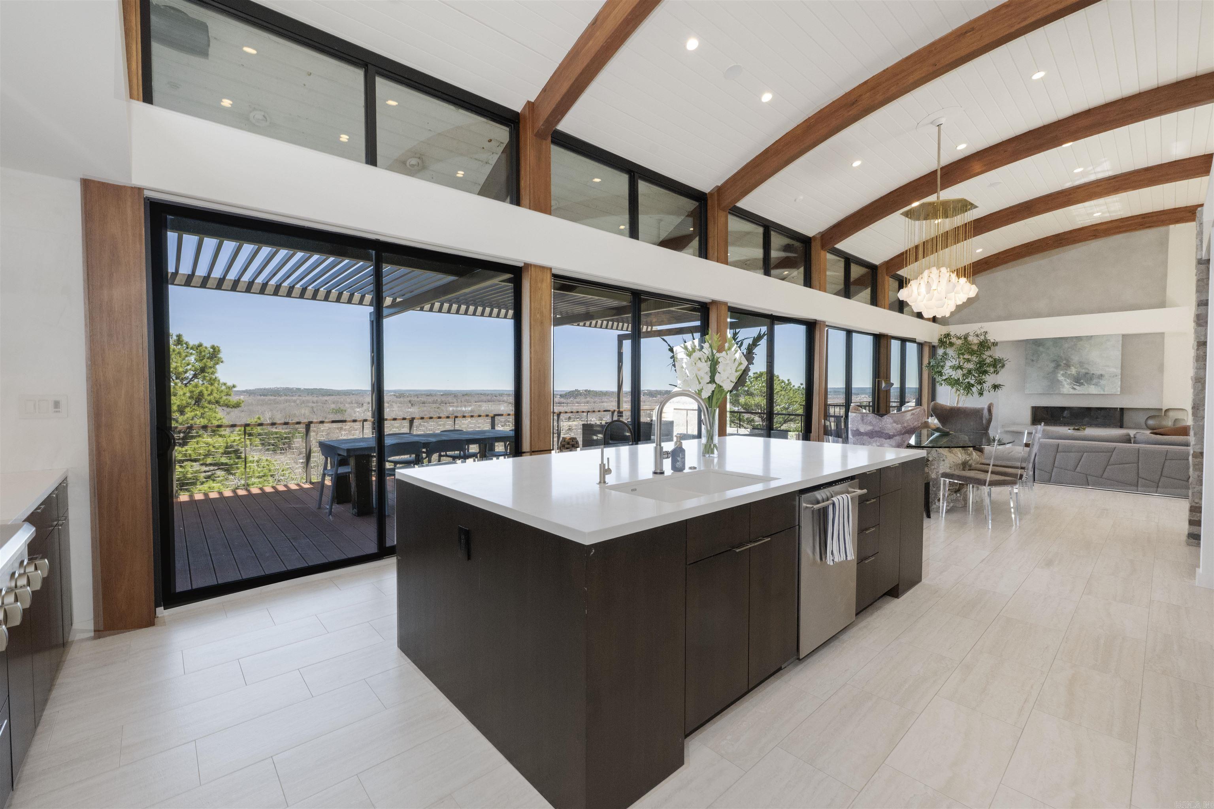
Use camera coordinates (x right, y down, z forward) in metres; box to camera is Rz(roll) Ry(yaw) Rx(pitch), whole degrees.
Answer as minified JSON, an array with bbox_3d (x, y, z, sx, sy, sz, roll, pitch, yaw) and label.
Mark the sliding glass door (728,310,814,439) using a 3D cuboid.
[{"bbox_3d":[2.454,-0.125,7.249,2.560,2.470,0.140,-1,2,-40],"label":"sliding glass door"}]

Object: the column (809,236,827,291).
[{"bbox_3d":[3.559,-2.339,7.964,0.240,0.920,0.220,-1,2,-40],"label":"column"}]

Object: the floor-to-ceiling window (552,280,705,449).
[{"bbox_3d":[0.321,-0.076,5.459,2.520,2.470,0.140,-1,2,-40],"label":"floor-to-ceiling window"}]

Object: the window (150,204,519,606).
[{"bbox_3d":[-1.801,-0.015,3.679,2.490,2.445,0.140,-1,2,-40],"label":"window"}]

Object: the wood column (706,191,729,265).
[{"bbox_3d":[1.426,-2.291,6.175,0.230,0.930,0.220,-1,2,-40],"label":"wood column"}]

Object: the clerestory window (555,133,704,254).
[{"bbox_3d":[0.317,-2.240,5.382,2.500,0.930,0.140,-1,2,-40],"label":"clerestory window"}]

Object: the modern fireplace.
[{"bbox_3d":[10.488,0.281,10.535,1.440,0.460,0.280,2,2,45],"label":"modern fireplace"}]

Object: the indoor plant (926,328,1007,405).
[{"bbox_3d":[7.453,-0.242,9.802,1.350,2.580,1.350,-1,2,-40],"label":"indoor plant"}]

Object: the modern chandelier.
[{"bbox_3d":[3.841,-2.156,5.478,0.820,2.300,0.780,-1,2,-40],"label":"modern chandelier"}]

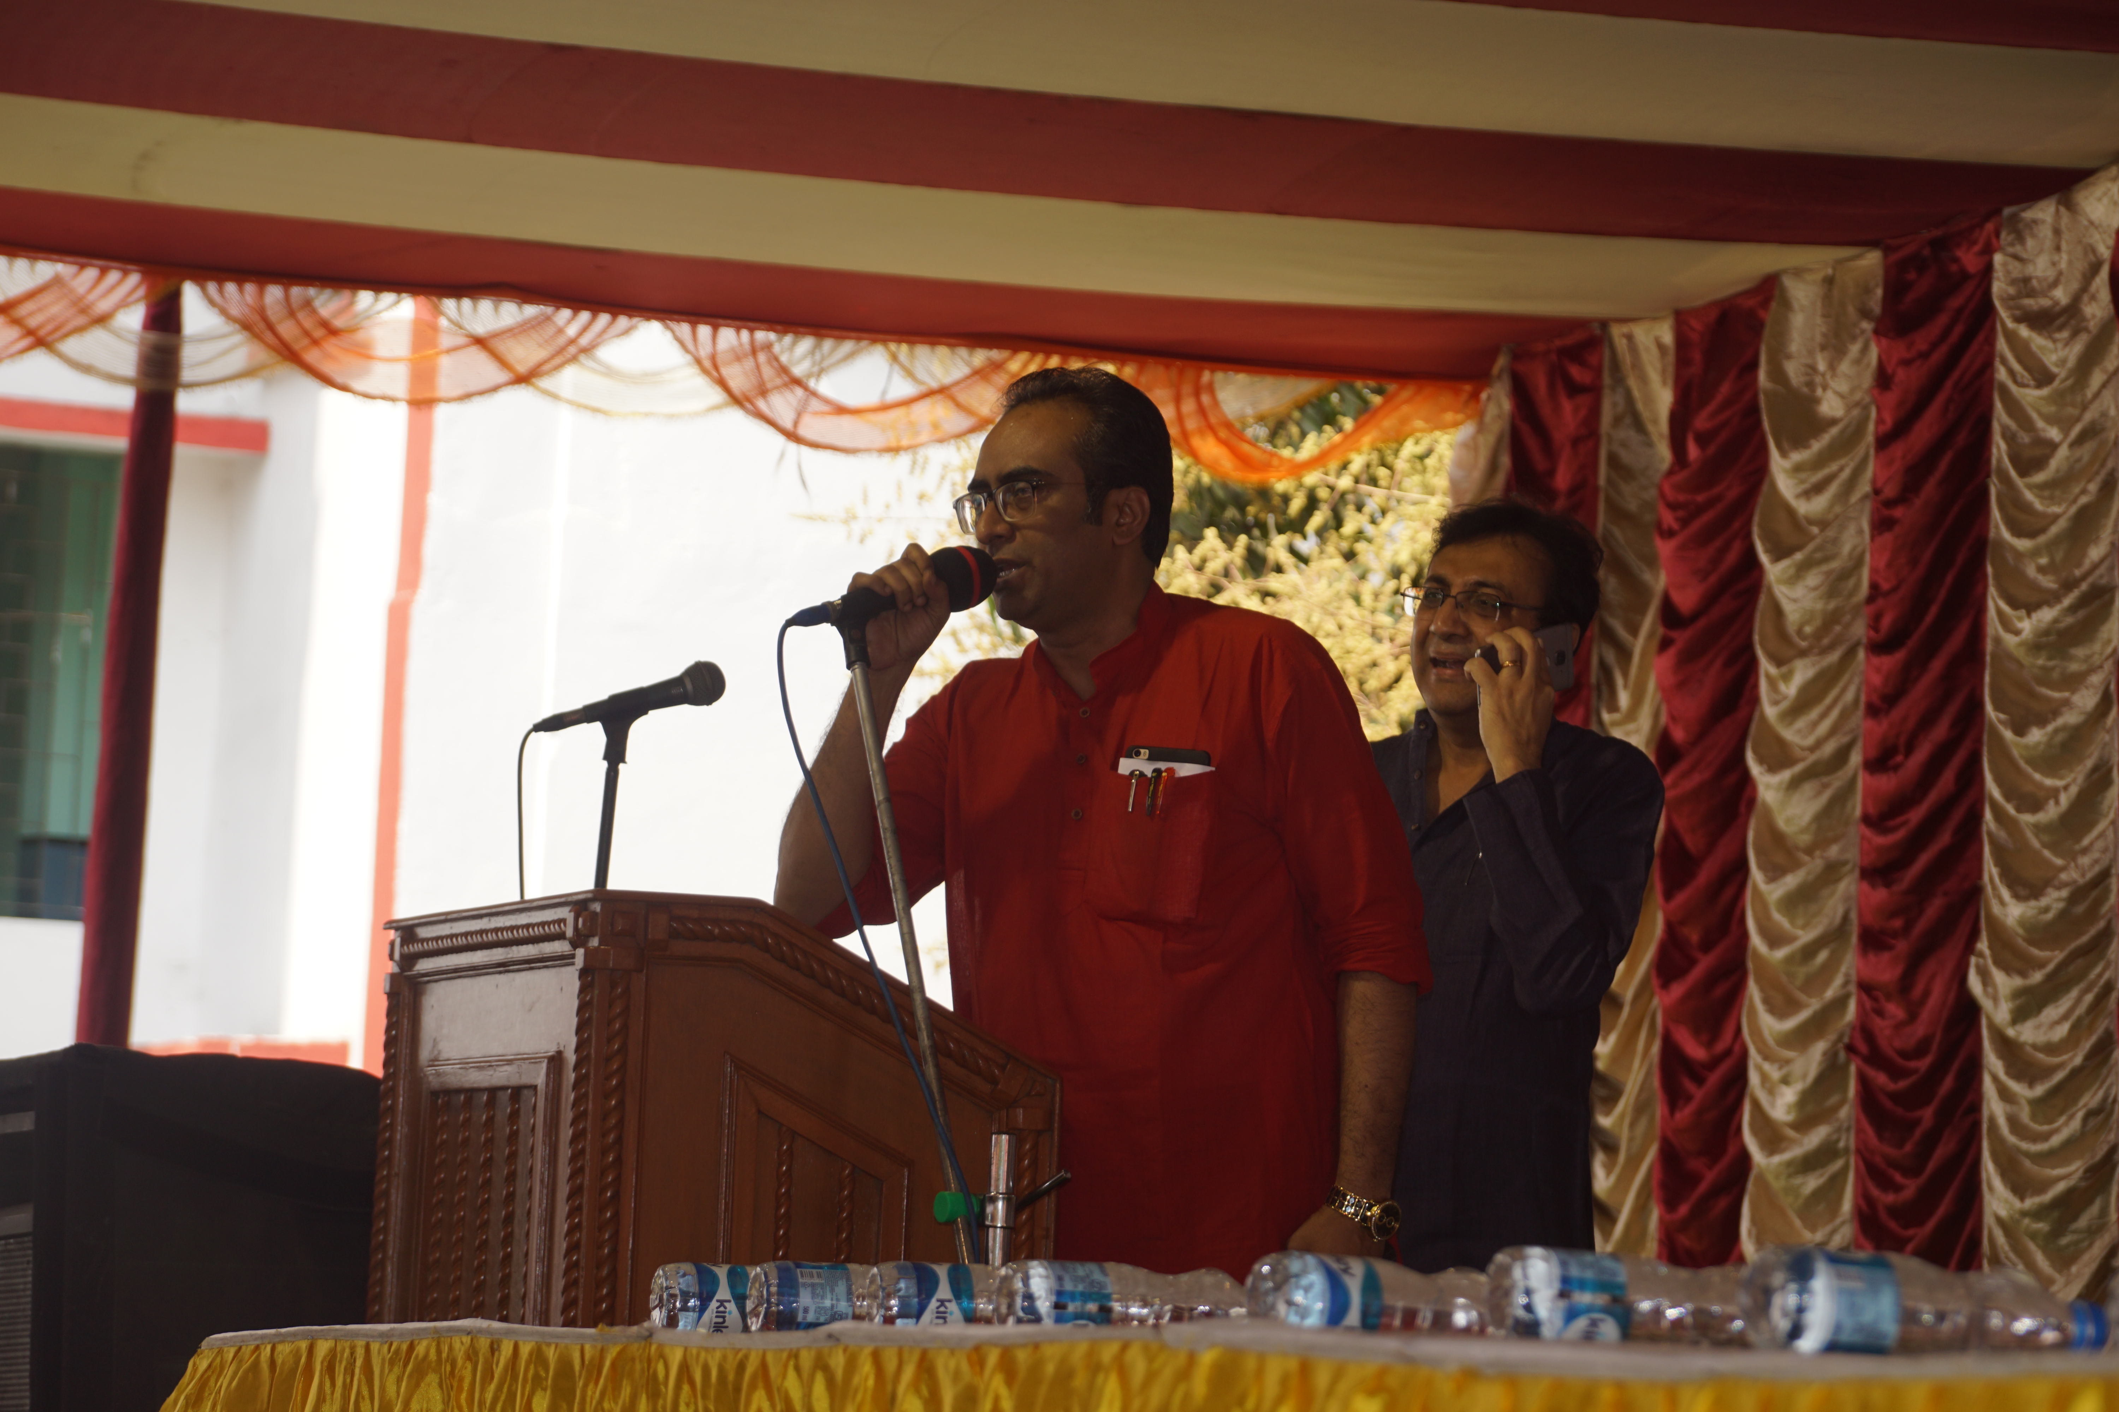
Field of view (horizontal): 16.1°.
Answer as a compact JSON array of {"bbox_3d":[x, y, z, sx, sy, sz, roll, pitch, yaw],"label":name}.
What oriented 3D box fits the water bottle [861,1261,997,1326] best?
[{"bbox_3d":[-0.053,0.518,6.480,0.222,0.064,0.064,4,-5,-20],"label":"water bottle"}]

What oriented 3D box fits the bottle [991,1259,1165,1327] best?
[{"bbox_3d":[0.062,0.496,6.203,0.222,0.064,0.064,4,-5,-20],"label":"bottle"}]

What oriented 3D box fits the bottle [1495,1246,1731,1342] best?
[{"bbox_3d":[0.403,0.403,5.067,0.222,0.064,0.064,4,-5,-20],"label":"bottle"}]

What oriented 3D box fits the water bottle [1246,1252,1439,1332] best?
[{"bbox_3d":[0.258,0.454,5.718,0.222,0.064,0.064,4,-5,-22],"label":"water bottle"}]

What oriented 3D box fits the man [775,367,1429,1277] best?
[{"bbox_3d":[0.030,0.526,7.126,0.580,1.710,0.430,-1,-6,32],"label":"man"}]

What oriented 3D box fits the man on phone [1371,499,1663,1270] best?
[{"bbox_3d":[0.425,0.622,8.076,0.540,1.700,0.380,-1,-6,28],"label":"man on phone"}]

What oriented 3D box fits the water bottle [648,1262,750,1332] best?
[{"bbox_3d":[-0.264,0.553,6.942,0.222,0.064,0.064,4,-5,-18],"label":"water bottle"}]

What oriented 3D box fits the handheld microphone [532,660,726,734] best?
[{"bbox_3d":[-0.440,-0.004,7.650,0.205,0.048,0.048,-14,0,-18],"label":"handheld microphone"}]

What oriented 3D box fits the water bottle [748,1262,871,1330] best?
[{"bbox_3d":[-0.163,0.535,6.703,0.222,0.064,0.064,4,-5,-19],"label":"water bottle"}]

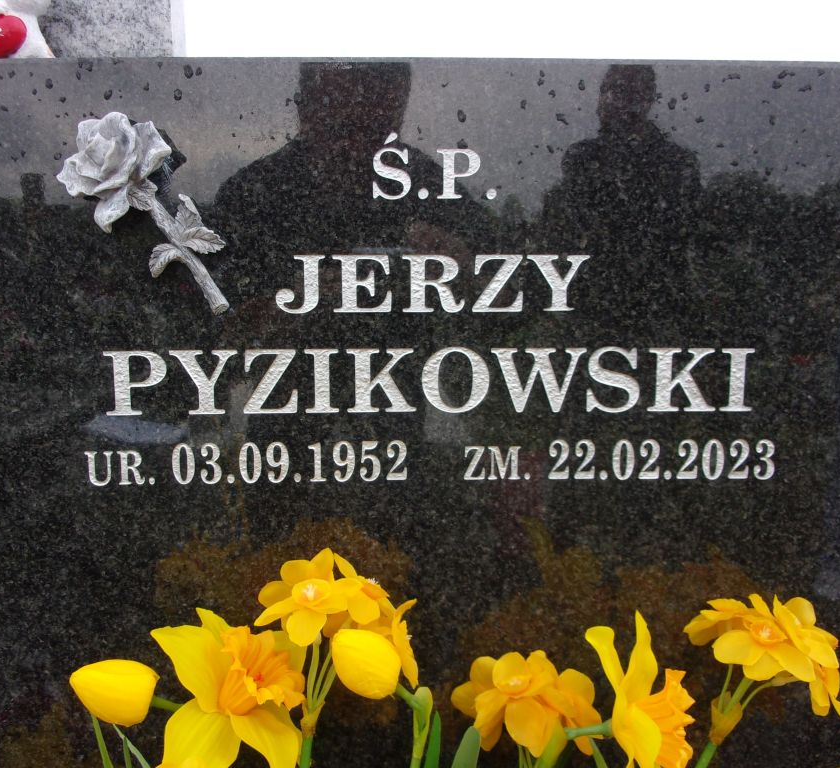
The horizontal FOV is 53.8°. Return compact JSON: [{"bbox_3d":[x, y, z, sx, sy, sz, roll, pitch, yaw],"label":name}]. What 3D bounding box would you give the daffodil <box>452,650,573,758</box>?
[{"bbox_3d":[0.063,0.212,0.549,0.077,0.070,0.052,0,-22,0],"label":"daffodil"}]

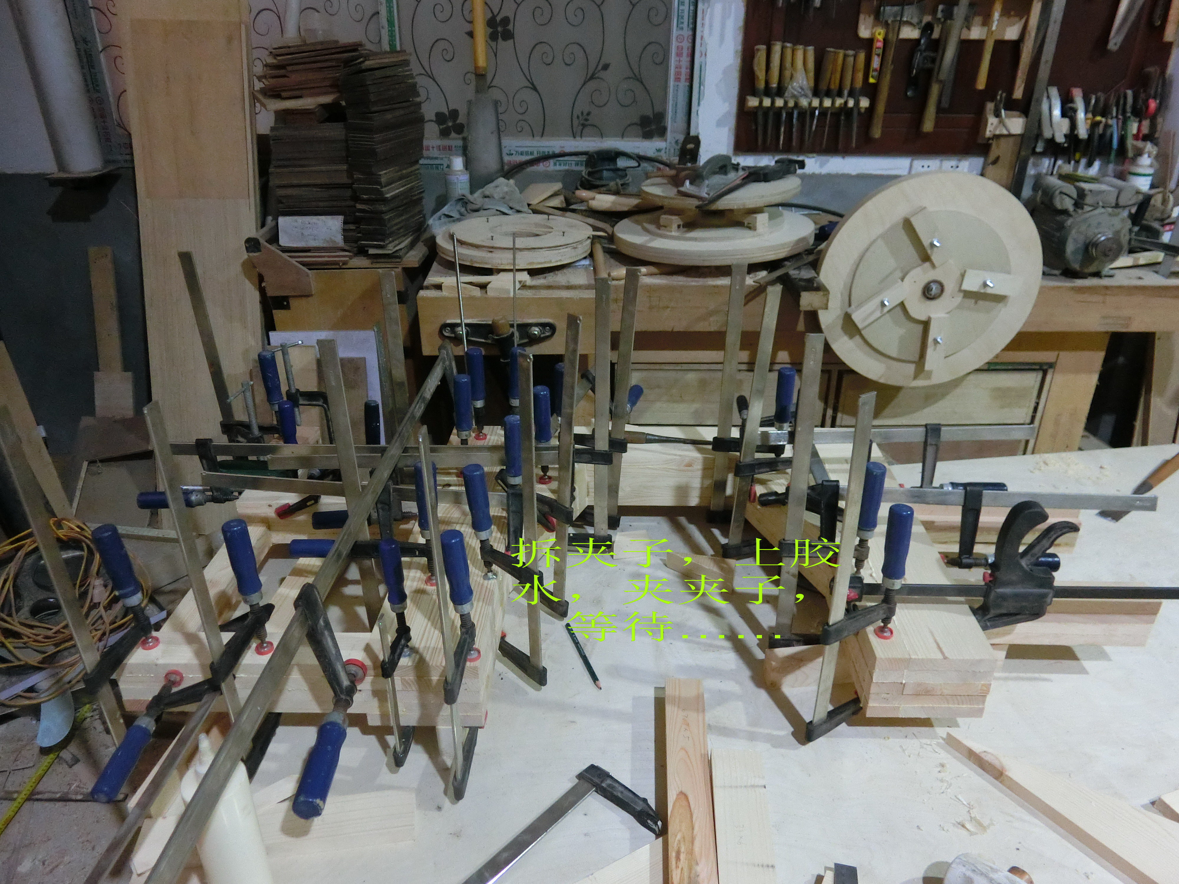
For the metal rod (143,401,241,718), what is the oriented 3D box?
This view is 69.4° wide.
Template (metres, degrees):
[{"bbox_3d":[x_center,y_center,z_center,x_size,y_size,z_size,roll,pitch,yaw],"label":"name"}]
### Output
[{"bbox_3d":[-0.462,0.192,1.022,0.010,0.530,0.027,2,29,4],"label":"metal rod"}]

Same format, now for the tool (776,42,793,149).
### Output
[{"bbox_3d":[0.558,-0.985,2.435,0.028,0.283,0.028,-3,28,1],"label":"tool"}]

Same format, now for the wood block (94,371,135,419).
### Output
[{"bbox_3d":[-1.528,-0.151,2.744,0.120,0.145,0.018,0,4,0],"label":"wood block"}]

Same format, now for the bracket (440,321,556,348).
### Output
[{"bbox_3d":[-0.207,-0.243,1.935,0.262,0.060,0.035,0,28,0],"label":"bracket"}]

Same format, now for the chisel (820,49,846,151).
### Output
[{"bbox_3d":[0.700,-0.985,2.461,0.028,0.269,0.027,2,27,-1],"label":"chisel"}]

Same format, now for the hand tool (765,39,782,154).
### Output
[{"bbox_3d":[0.521,-0.982,2.427,0.031,0.289,0.031,-1,29,1],"label":"hand tool"}]

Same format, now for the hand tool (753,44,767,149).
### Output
[{"bbox_3d":[0.488,-0.980,2.428,0.031,0.276,0.031,-4,29,2],"label":"hand tool"}]

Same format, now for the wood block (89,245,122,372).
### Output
[{"bbox_3d":[-1.539,-0.422,2.715,0.070,0.393,0.018,0,9,0],"label":"wood block"}]

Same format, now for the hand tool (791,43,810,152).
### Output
[{"bbox_3d":[0.591,-0.979,2.429,0.031,0.278,0.031,-4,29,2],"label":"hand tool"}]

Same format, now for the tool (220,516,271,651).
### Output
[{"bbox_3d":[-0.462,0.201,1.160,0.031,0.214,0.031,-1,27,0],"label":"tool"}]

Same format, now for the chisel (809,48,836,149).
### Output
[{"bbox_3d":[0.657,-0.975,2.431,0.031,0.269,0.031,4,29,-2],"label":"chisel"}]

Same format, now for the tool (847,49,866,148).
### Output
[{"bbox_3d":[0.767,-0.978,2.439,0.028,0.266,0.028,-4,28,2],"label":"tool"}]

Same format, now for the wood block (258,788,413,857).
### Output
[{"bbox_3d":[-0.338,0.490,1.096,0.225,0.026,0.060,-3,29,-5],"label":"wood block"}]

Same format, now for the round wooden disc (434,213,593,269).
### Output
[{"bbox_3d":[-0.189,-0.523,2.168,0.400,0.052,0.395,0,28,0],"label":"round wooden disc"}]

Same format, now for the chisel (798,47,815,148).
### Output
[{"bbox_3d":[0.625,-0.982,2.437,0.028,0.276,0.028,-5,28,3],"label":"chisel"}]

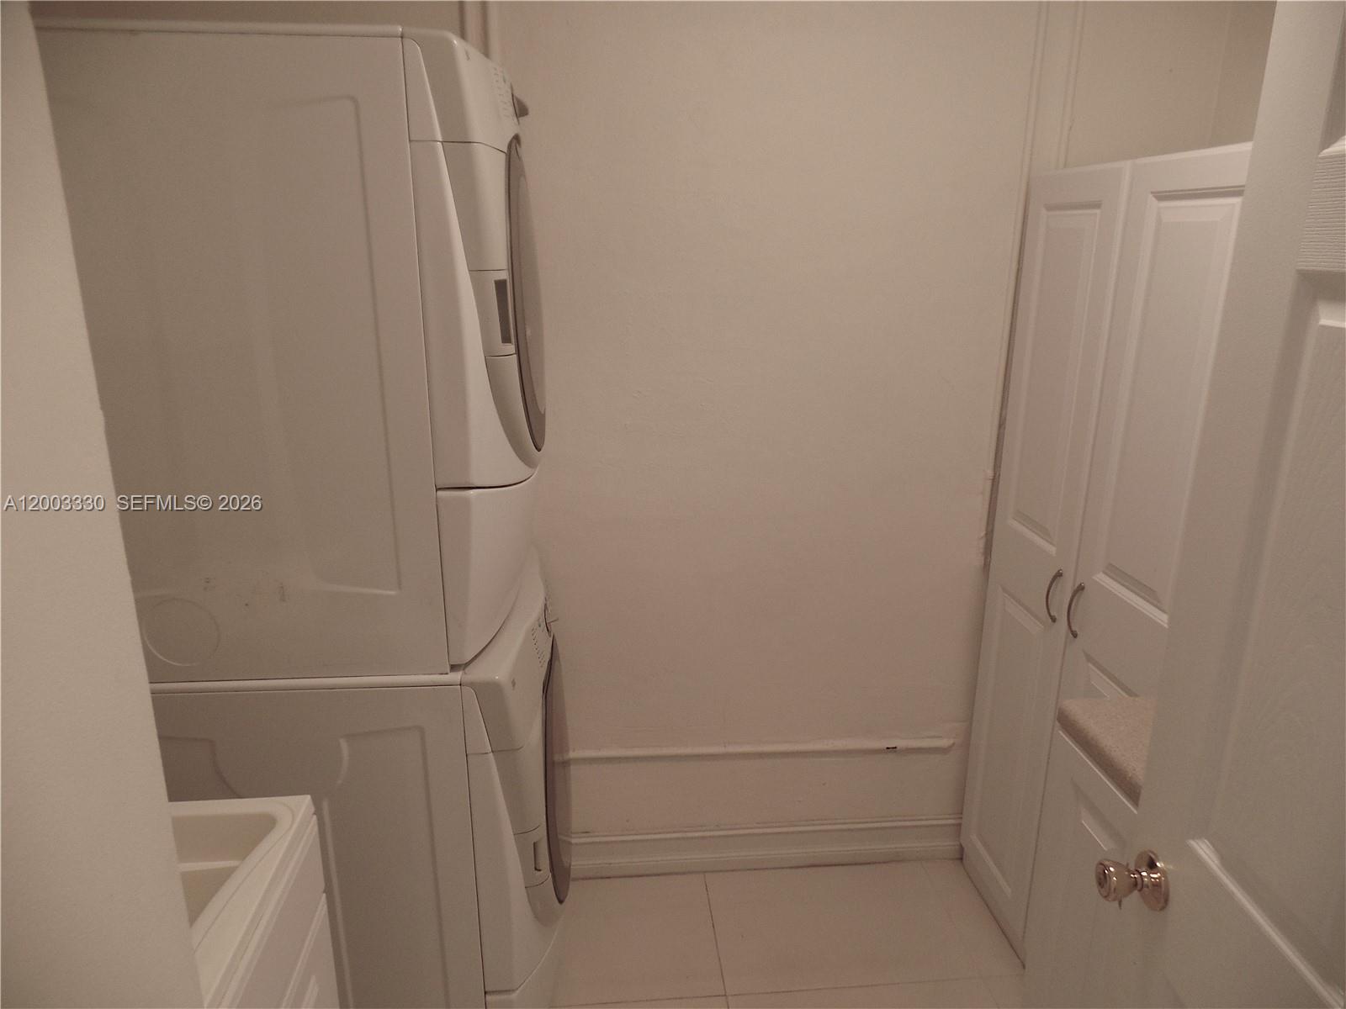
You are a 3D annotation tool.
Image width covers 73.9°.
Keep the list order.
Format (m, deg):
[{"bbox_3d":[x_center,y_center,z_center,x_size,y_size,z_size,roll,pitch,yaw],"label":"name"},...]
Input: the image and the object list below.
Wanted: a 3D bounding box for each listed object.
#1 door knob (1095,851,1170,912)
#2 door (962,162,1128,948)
[{"bbox_3d":[0.518,0.430,1.022,0.062,0.065,0.065,0,16,0],"label":"door knob"},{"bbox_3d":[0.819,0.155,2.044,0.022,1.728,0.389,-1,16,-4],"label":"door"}]

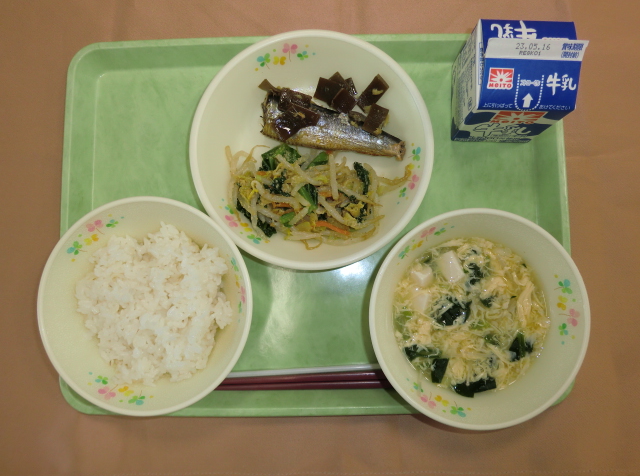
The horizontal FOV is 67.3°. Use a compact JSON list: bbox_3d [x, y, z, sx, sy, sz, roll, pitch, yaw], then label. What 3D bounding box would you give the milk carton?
[{"bbox_3d":[0.126,-0.103,0.313,0.058,0.086,0.058,1,86,2],"label":"milk carton"}]

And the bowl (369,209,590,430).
[{"bbox_3d":[0.099,0.051,0.321,0.136,0.054,0.136,0,86,2],"label":"bowl"}]

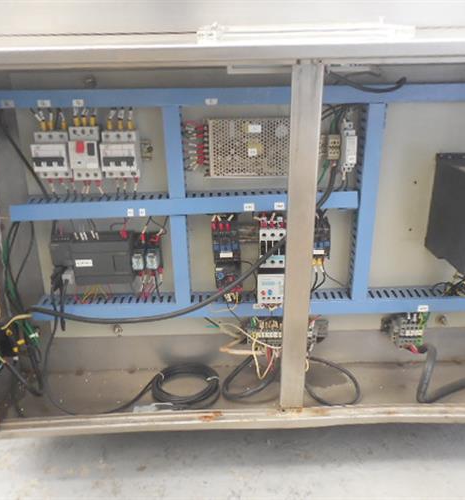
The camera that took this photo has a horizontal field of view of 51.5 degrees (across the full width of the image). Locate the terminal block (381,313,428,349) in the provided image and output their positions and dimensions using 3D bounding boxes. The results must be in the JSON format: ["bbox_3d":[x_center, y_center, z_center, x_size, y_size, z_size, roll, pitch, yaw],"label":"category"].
[{"bbox_3d":[0.316,0.138,0.881,0.068,0.061,0.050,-1,20,-2],"label":"terminal block"}]

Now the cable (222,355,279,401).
[{"bbox_3d":[0.037,0.231,0.872,0.111,0.057,0.050,-1,20,-2],"label":"cable"}]

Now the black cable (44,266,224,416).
[{"bbox_3d":[-0.179,0.136,0.844,0.307,0.268,0.120,-1,20,-2],"label":"black cable"}]

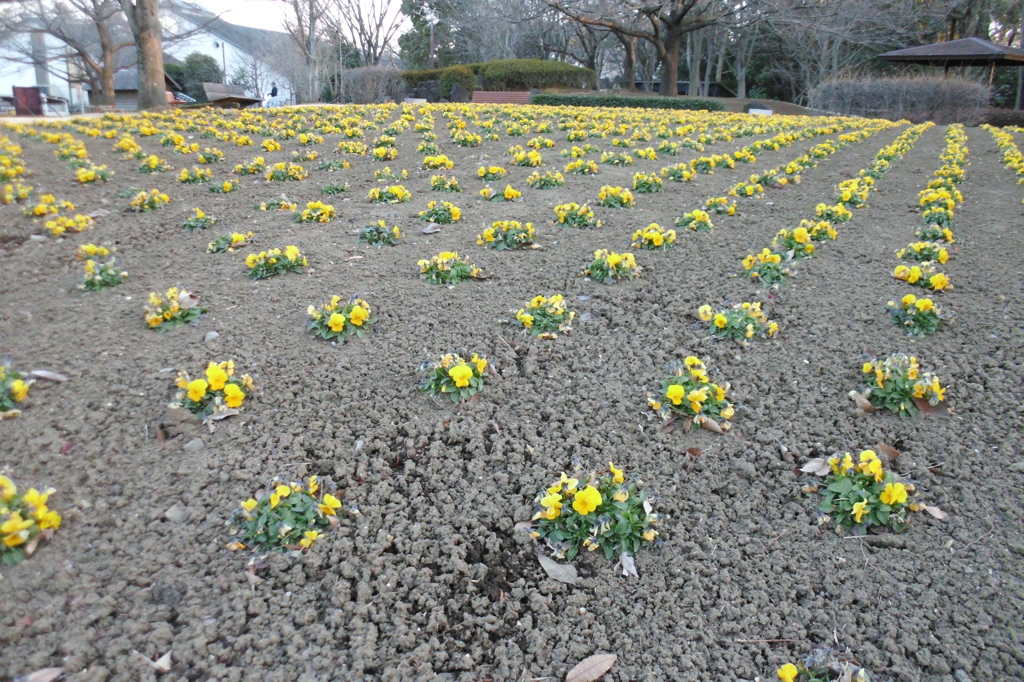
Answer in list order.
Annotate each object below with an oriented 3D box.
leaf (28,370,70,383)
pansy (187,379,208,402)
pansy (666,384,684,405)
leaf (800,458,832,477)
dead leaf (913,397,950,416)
[{"bbox_3d":[-1.248,0.095,2.146,0.118,0.018,0.036,7,23,13],"label":"leaf"},{"bbox_3d":[-0.791,0.123,2.003,0.051,0.058,0.024,-6,12,-22],"label":"pansy"},{"bbox_3d":[0.420,0.137,2.047,0.046,0.053,0.024,5,9,12],"label":"pansy"},{"bbox_3d":[0.605,0.249,1.573,0.042,0.016,0.072,23,34,37],"label":"leaf"},{"bbox_3d":[0.947,0.148,1.785,0.088,0.015,0.050,21,33,35],"label":"dead leaf"}]

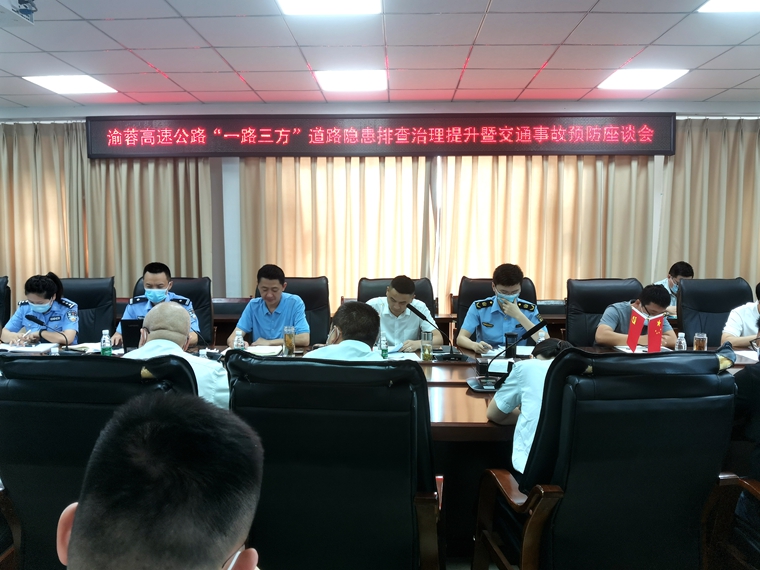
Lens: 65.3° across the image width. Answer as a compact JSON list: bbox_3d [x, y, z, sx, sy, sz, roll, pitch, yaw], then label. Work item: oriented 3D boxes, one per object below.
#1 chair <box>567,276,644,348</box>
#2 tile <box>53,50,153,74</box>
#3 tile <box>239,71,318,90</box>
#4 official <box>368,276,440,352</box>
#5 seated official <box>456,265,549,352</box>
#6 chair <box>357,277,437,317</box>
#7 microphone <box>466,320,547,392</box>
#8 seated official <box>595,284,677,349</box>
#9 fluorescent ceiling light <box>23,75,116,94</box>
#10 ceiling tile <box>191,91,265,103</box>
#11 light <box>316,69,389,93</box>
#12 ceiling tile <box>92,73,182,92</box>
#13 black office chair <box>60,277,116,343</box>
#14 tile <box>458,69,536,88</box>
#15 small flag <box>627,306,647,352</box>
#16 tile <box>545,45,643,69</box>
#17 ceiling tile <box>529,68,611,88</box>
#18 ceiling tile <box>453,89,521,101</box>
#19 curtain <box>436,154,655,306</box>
[{"bbox_3d":[1.620,0.533,4.055,0.640,1.150,0.720,0,5,2],"label":"chair"},{"bbox_3d":[-2.047,-1.680,4.460,0.600,0.020,0.600,0,4,2],"label":"tile"},{"bbox_3d":[-0.835,-1.729,5.018,0.600,0.020,0.600,0,5,2],"label":"tile"},{"bbox_3d":[0.155,0.518,3.800,0.500,1.165,0.750,0,5,2],"label":"official"},{"bbox_3d":[0.775,0.489,3.851,0.560,1.250,0.720,0,5,2],"label":"seated official"},{"bbox_3d":[0.117,0.520,4.143,0.670,1.107,0.700,0,5,2],"label":"chair"},{"bbox_3d":[0.584,0.317,2.736,0.370,0.340,0.200,-1,4,-7],"label":"microphone"},{"bbox_3d":[1.657,0.568,3.920,0.550,1.160,0.680,0,4,2],"label":"seated official"},{"bbox_3d":[-2.625,-1.729,5.072,0.600,0.040,0.600,0,5,2],"label":"fluorescent ceiling light"},{"bbox_3d":[-1.415,-1.760,5.519,0.600,0.025,0.480,0,4,2],"label":"ceiling tile"},{"bbox_3d":[-0.232,-1.724,4.949,0.600,0.040,0.600,0,4,2],"label":"light"},{"bbox_3d":[-2.044,-1.727,5.054,0.600,0.020,0.600,0,5,2],"label":"ceiling tile"},{"bbox_3d":[-2.290,0.515,4.218,0.670,1.106,0.700,0,5,2],"label":"black office chair"},{"bbox_3d":[0.967,-1.714,4.911,0.600,0.025,0.600,0,4,2],"label":"tile"},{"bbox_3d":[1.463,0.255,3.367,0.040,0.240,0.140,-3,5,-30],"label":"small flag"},{"bbox_3d":[1.539,-1.663,4.315,0.600,0.018,0.600,0,5,2],"label":"tile"},{"bbox_3d":[1.585,-1.723,4.945,0.600,0.020,0.600,0,5,2],"label":"ceiling tile"},{"bbox_3d":[1.001,-1.770,5.510,0.600,0.020,0.498,0,5,2],"label":"ceiling tile"},{"bbox_3d":[1.660,-0.357,5.929,2.187,2.511,0.140,0,5,2],"label":"curtain"}]

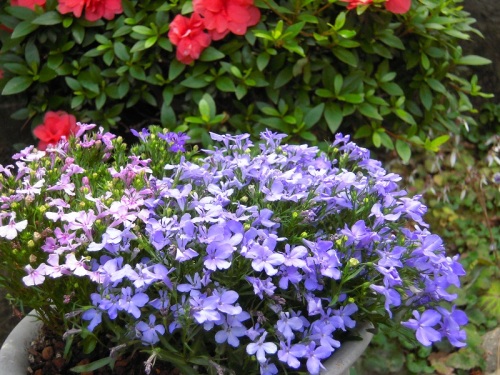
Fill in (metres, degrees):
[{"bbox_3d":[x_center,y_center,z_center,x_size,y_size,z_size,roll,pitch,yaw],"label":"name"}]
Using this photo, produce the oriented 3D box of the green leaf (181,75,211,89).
[{"bbox_3d":[-0.062,-0.122,0.980,0.036,0.006,0.018,-9,50,-10],"label":"green leaf"}]

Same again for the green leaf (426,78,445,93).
[{"bbox_3d":[0.218,-0.120,1.000,0.030,0.006,0.013,35,57,12],"label":"green leaf"}]

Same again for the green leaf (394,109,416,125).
[{"bbox_3d":[0.179,-0.081,0.980,0.030,0.006,0.011,39,67,20],"label":"green leaf"}]

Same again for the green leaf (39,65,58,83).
[{"bbox_3d":[-0.251,-0.141,1.060,0.028,0.007,0.019,-29,63,0],"label":"green leaf"}]

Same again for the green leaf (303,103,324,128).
[{"bbox_3d":[0.079,-0.088,1.040,0.017,0.007,0.040,36,80,14],"label":"green leaf"}]

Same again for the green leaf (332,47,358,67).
[{"bbox_3d":[0.115,-0.157,1.030,0.040,0.007,0.018,38,66,15],"label":"green leaf"}]

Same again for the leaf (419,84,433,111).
[{"bbox_3d":[0.207,-0.106,1.000,0.014,0.034,0.006,-6,-10,-5],"label":"leaf"}]

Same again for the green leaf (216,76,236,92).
[{"bbox_3d":[-0.027,-0.118,0.980,0.030,0.006,0.018,37,59,23],"label":"green leaf"}]

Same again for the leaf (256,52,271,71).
[{"bbox_3d":[0.018,-0.150,1.020,0.014,0.006,0.028,17,61,9],"label":"leaf"}]

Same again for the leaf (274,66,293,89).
[{"bbox_3d":[0.043,-0.137,1.060,0.016,0.007,0.037,35,74,19],"label":"leaf"}]

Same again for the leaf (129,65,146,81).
[{"bbox_3d":[-0.132,-0.135,1.000,0.016,0.006,0.030,-40,67,-20],"label":"leaf"}]

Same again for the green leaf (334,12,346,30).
[{"bbox_3d":[0.104,-0.191,0.980,0.011,0.006,0.029,24,63,13],"label":"green leaf"}]

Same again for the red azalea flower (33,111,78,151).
[{"bbox_3d":[-0.232,-0.067,1.020,0.055,0.051,0.036,-3,25,-7],"label":"red azalea flower"}]

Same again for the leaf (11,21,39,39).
[{"bbox_3d":[-0.256,-0.179,0.970,0.037,0.006,0.018,-32,56,-9],"label":"leaf"}]

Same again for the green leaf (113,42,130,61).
[{"bbox_3d":[-0.150,-0.160,1.000,0.014,0.006,0.034,-34,65,-18],"label":"green leaf"}]

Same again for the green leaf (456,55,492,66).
[{"bbox_3d":[0.263,-0.147,1.000,0.041,0.006,0.016,-5,49,7],"label":"green leaf"}]

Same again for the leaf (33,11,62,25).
[{"bbox_3d":[-0.230,-0.192,0.970,0.035,0.006,0.018,-17,52,-10],"label":"leaf"}]

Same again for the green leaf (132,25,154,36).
[{"bbox_3d":[-0.123,-0.179,0.980,0.026,0.006,0.012,20,62,11],"label":"green leaf"}]

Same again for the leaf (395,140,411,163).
[{"bbox_3d":[0.175,-0.041,0.980,0.016,0.006,0.028,-17,73,-14],"label":"leaf"}]

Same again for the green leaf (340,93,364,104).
[{"bbox_3d":[0.123,-0.109,1.030,0.032,0.007,0.012,-4,53,10],"label":"green leaf"}]

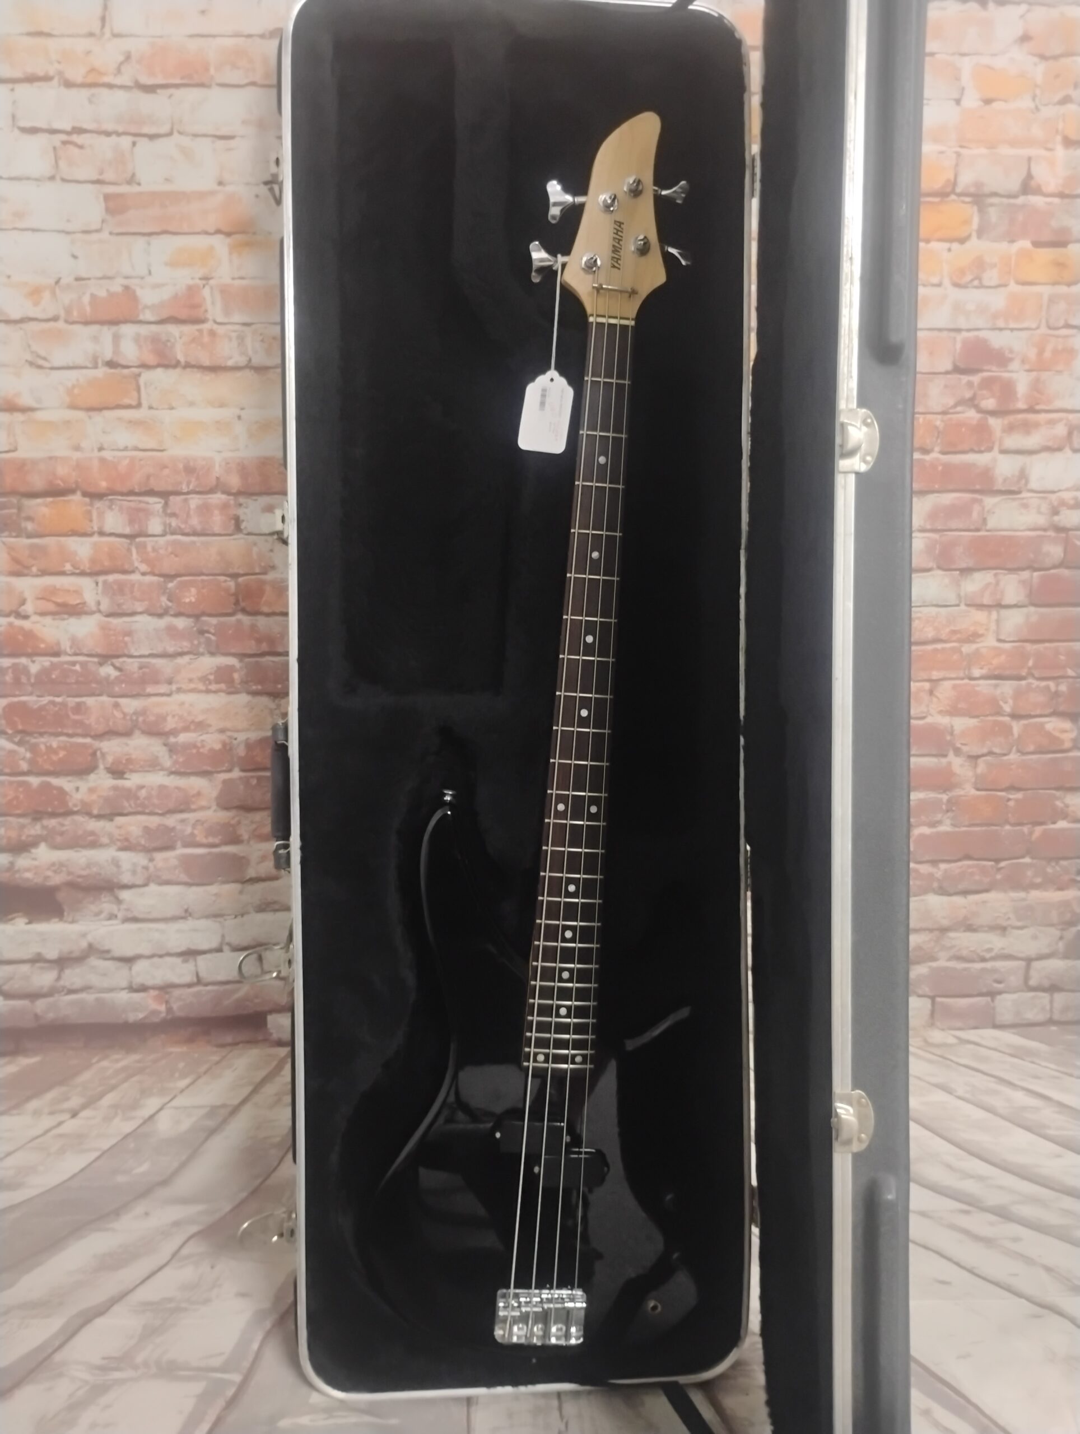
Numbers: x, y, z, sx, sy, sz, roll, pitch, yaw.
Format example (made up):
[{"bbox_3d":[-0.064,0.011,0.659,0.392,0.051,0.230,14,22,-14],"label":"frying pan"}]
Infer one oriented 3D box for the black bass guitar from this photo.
[{"bbox_3d":[0.021,0.034,1.042,0.334,1.126,0.066,4,3,-5],"label":"black bass guitar"}]

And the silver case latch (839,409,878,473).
[{"bbox_3d":[0.180,-0.157,0.659,0.024,0.036,0.011,0,2,1],"label":"silver case latch"}]

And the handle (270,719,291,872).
[{"bbox_3d":[-0.230,0.070,1.037,0.025,0.136,0.032,-1,2,-5],"label":"handle"}]

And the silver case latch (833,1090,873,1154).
[{"bbox_3d":[0.182,0.234,0.672,0.024,0.036,0.011,0,2,1],"label":"silver case latch"}]

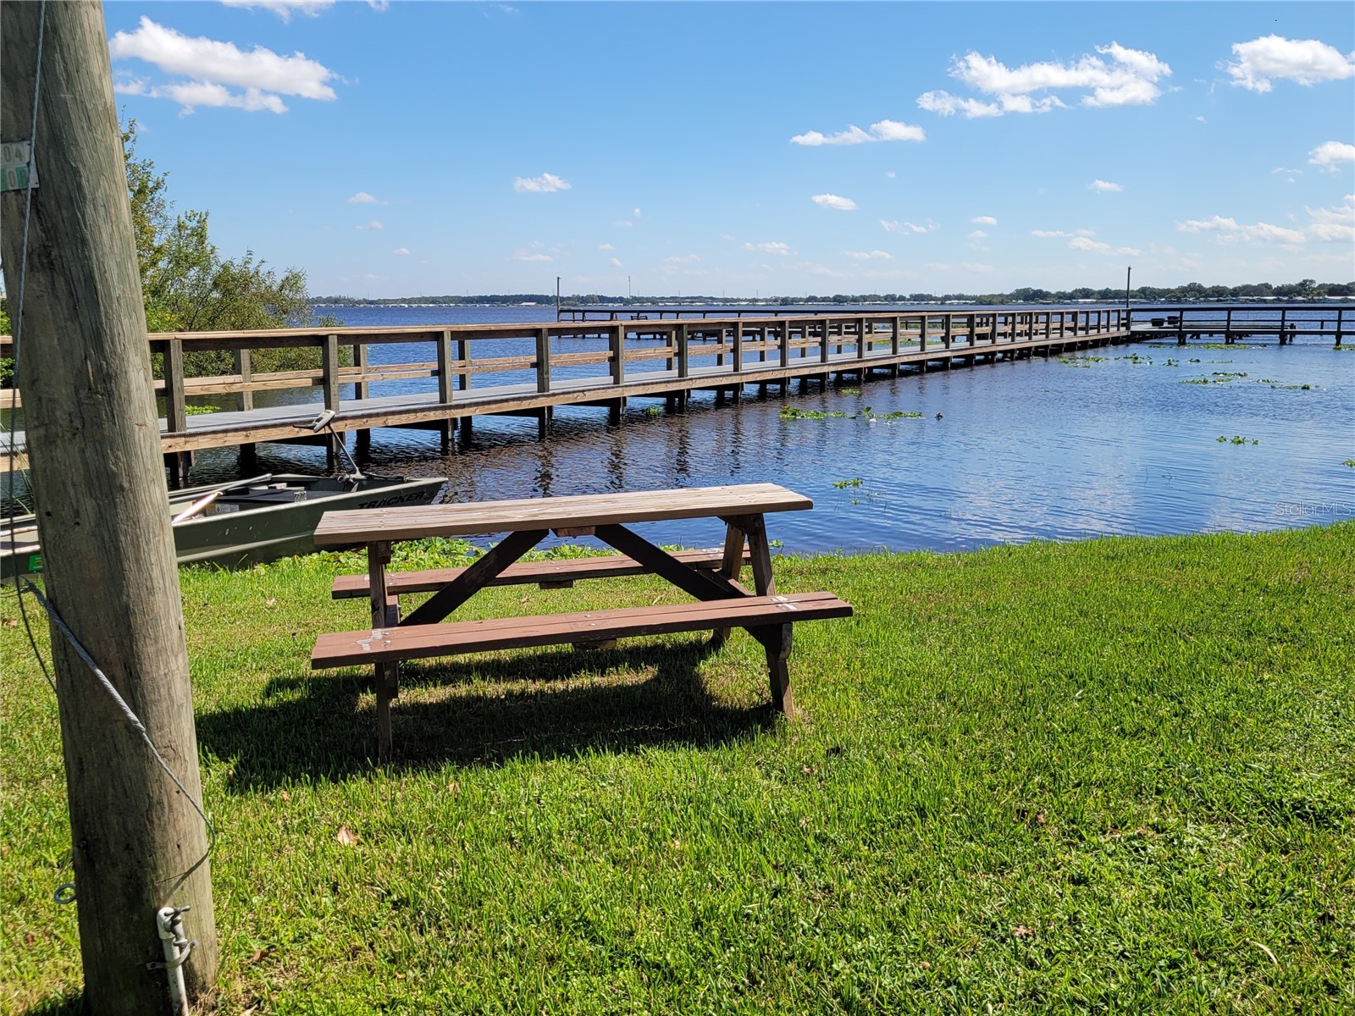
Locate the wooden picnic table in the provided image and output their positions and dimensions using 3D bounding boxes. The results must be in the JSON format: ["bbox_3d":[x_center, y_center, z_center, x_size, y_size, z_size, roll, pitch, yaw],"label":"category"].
[{"bbox_3d":[-0.417,0.373,4.071,1.872,0.765,1.219,-4,10,-14],"label":"wooden picnic table"}]

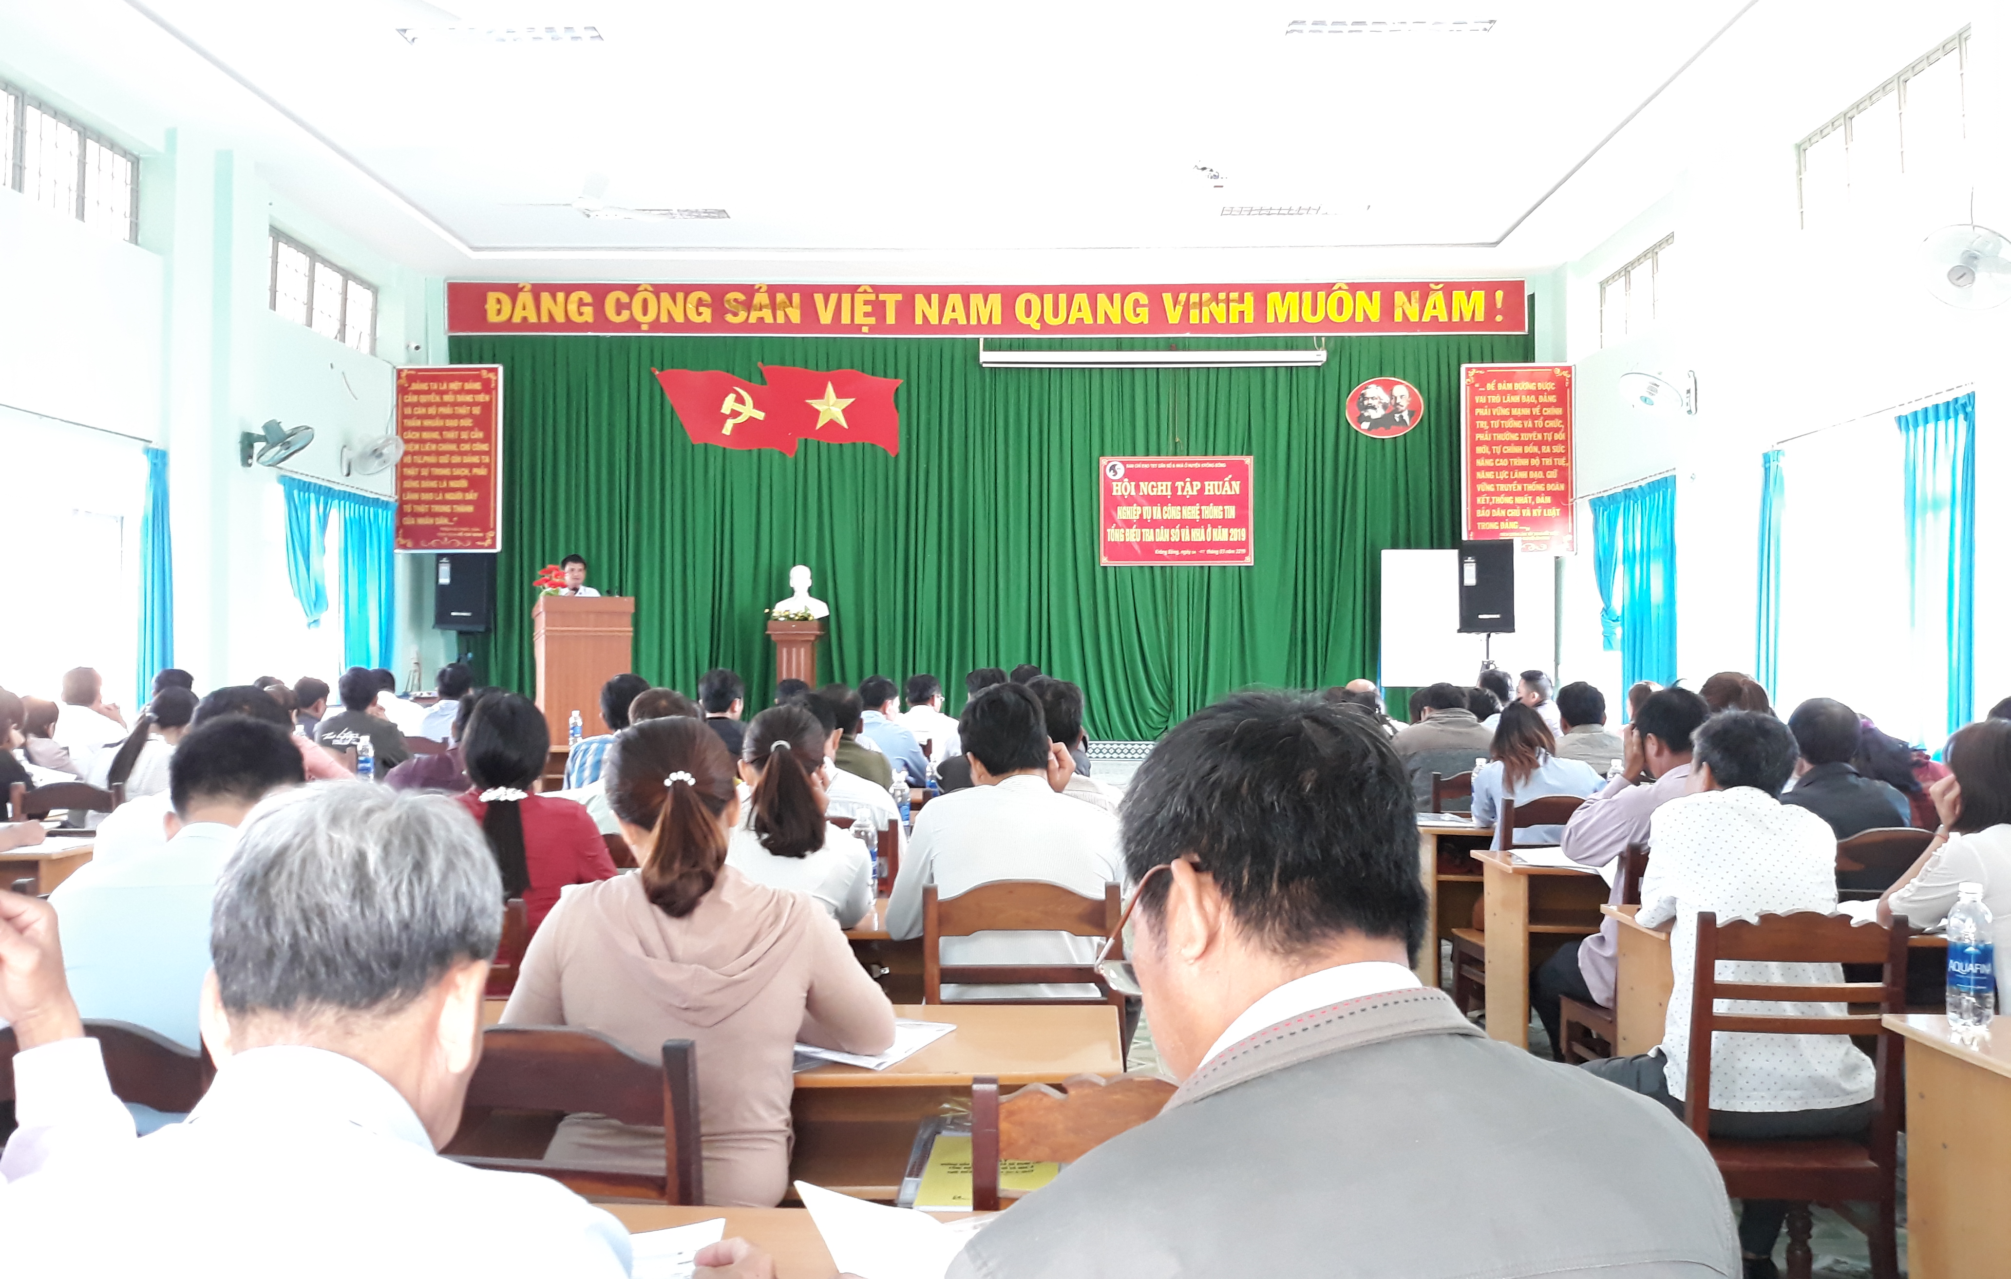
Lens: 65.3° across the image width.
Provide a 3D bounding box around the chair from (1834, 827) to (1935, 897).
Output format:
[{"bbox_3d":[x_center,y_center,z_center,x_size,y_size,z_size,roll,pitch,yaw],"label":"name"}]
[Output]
[{"bbox_3d":[2.040,0.895,3.800,0.400,0.910,0.440,0,-1,2],"label":"chair"}]

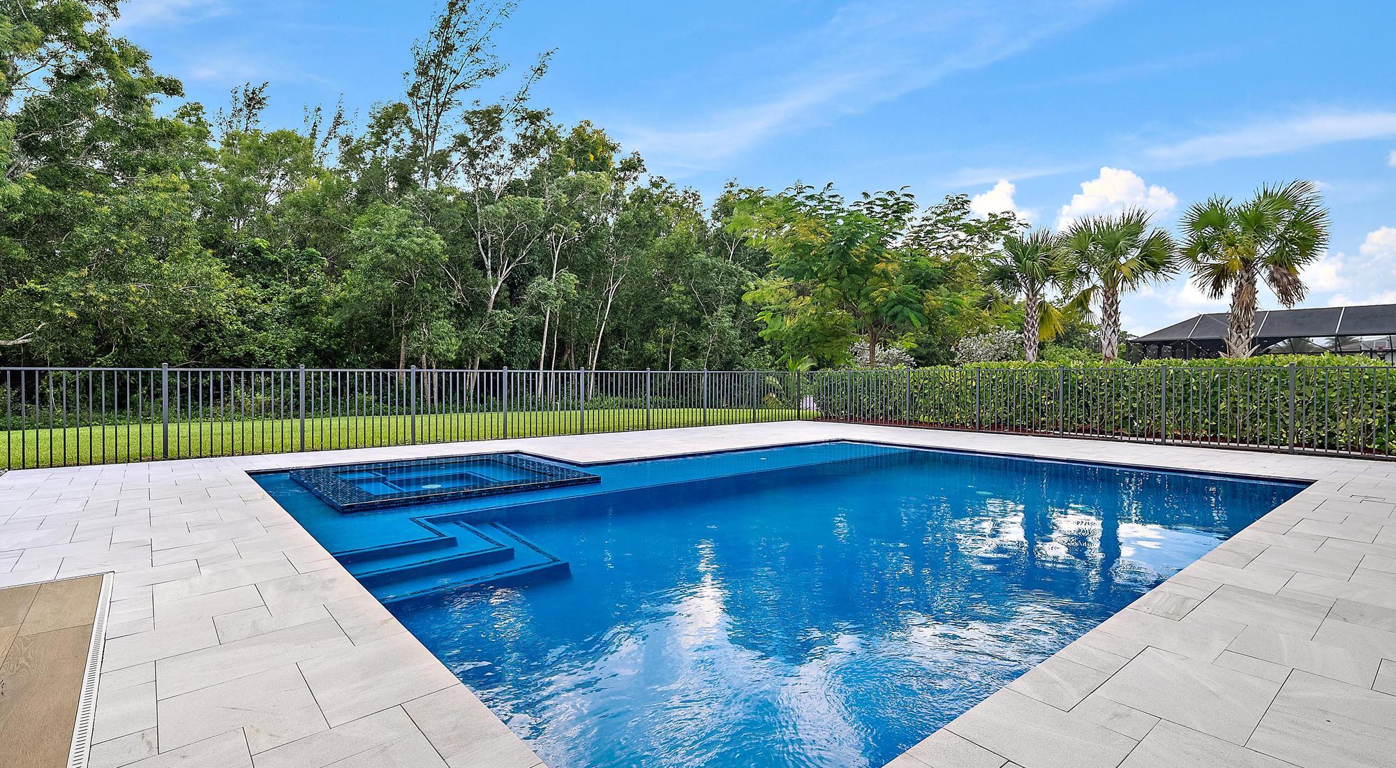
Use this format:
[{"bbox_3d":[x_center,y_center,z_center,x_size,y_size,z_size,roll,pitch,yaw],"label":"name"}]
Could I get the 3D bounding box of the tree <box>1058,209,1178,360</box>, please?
[{"bbox_3d":[9.870,-1.600,15.700,2.450,5.100,2.450,0,1,32],"label":"tree"}]

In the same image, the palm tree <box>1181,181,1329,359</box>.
[{"bbox_3d":[11.400,-1.620,13.650,2.550,5.150,2.500,1,1,40],"label":"palm tree"}]

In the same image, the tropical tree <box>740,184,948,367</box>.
[{"bbox_3d":[4.130,-2.300,18.700,5.800,6.400,5.500,0,1,12],"label":"tropical tree"}]

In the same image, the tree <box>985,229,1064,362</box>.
[{"bbox_3d":[8.550,-1.550,17.000,2.150,4.900,2.150,0,1,27],"label":"tree"}]

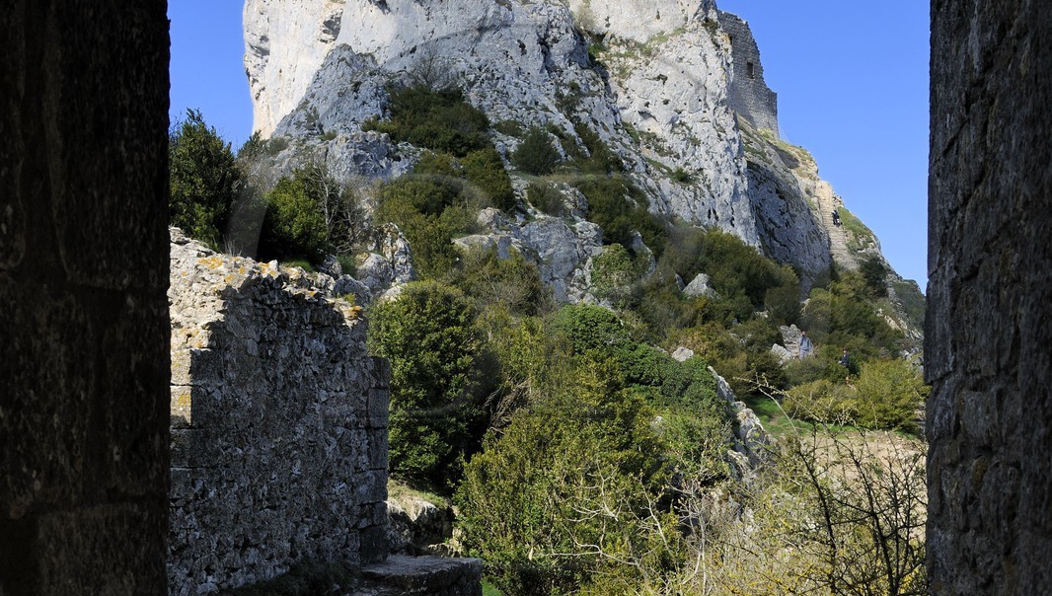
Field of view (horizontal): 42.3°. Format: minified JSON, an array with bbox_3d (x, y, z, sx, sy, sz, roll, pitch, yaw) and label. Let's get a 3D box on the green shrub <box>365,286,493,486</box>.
[{"bbox_3d":[-1.216,1.138,17.300,1.570,2.600,1.800,0,0,0],"label":"green shrub"}]

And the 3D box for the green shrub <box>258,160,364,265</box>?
[{"bbox_3d":[-3.720,-1.440,23.500,1.780,1.800,1.700,0,0,0],"label":"green shrub"}]

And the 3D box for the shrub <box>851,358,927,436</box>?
[{"bbox_3d":[13.447,3.608,50.000,2.640,2.770,2.800,0,0,0],"label":"shrub"}]

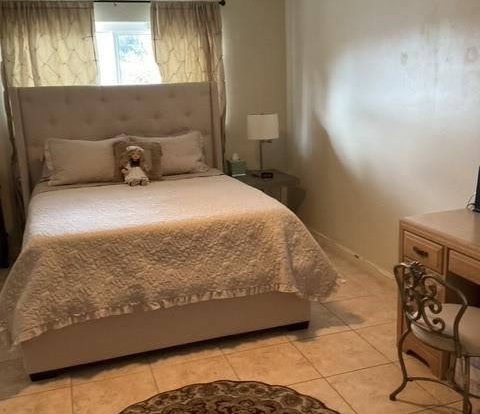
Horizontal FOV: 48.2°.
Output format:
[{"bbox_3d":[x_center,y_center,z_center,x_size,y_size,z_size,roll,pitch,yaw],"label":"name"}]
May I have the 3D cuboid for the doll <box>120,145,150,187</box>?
[{"bbox_3d":[-0.854,-0.342,4.418,0.240,0.310,0.190,-6,14,-18],"label":"doll"}]

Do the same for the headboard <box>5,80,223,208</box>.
[{"bbox_3d":[-1.022,-0.338,4.822,1.750,1.480,0.220,-6,14,-18],"label":"headboard"}]

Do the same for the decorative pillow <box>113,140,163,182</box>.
[{"bbox_3d":[-0.866,-0.376,4.540,0.400,0.370,0.130,-6,-6,-18],"label":"decorative pillow"}]

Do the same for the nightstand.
[{"bbox_3d":[0.190,-0.013,5.260,0.580,0.565,0.570,-6,14,-18],"label":"nightstand"}]

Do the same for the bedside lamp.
[{"bbox_3d":[0.219,-0.615,5.276,0.310,0.590,0.310,-2,14,0],"label":"bedside lamp"}]

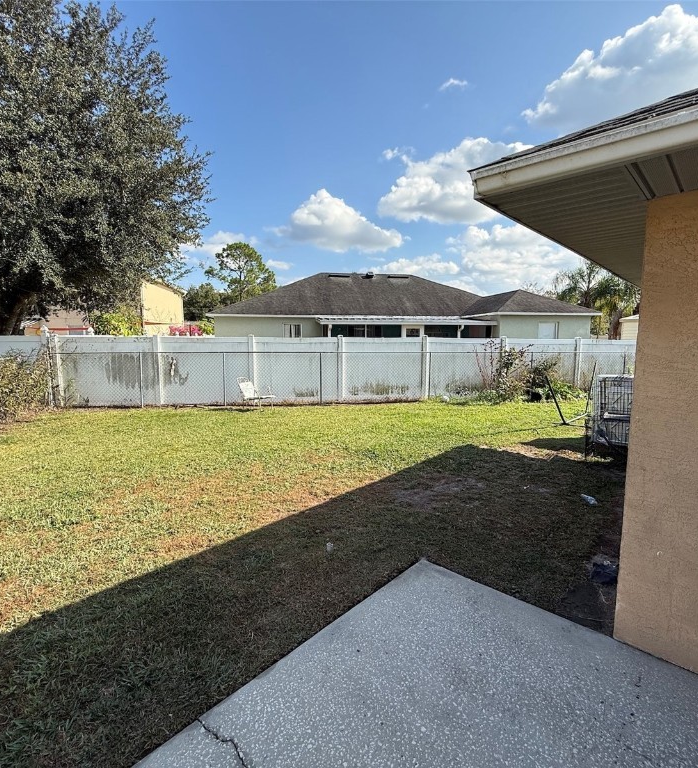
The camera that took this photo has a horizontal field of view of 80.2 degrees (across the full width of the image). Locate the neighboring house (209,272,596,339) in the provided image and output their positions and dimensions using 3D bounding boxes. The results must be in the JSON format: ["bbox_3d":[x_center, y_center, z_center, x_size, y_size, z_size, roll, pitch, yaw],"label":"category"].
[{"bbox_3d":[1.551,-3.611,22.858,16.962,5.553,13.200,-1,6,-9],"label":"neighboring house"}]

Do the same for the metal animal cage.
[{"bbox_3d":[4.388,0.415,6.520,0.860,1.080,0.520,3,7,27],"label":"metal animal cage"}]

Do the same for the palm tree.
[{"bbox_3d":[14.946,-4.210,24.686,5.000,6.409,5.000,0,6,0],"label":"palm tree"}]

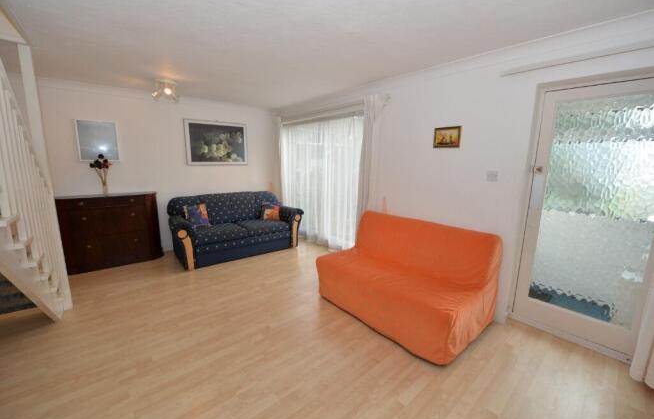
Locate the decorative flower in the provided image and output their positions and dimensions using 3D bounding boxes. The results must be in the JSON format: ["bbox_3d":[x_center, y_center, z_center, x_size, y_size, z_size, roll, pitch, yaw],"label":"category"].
[{"bbox_3d":[-2.961,-0.507,3.312,0.200,0.410,0.180,-8,13,-42],"label":"decorative flower"}]

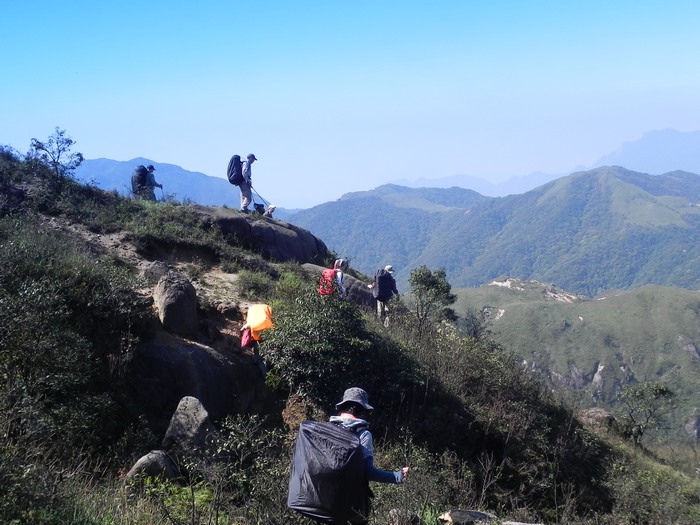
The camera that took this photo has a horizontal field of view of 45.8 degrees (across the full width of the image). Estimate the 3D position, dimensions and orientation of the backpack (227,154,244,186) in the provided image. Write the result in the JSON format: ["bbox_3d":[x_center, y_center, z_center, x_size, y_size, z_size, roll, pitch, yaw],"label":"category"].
[{"bbox_3d":[-3.276,-2.639,23.723,0.480,0.870,0.420,0,3,-2],"label":"backpack"}]

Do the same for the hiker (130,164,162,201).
[{"bbox_3d":[-6.269,-2.175,25.543,0.850,1.650,0.600,-1,3,-12],"label":"hiker"}]

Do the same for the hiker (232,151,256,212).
[{"bbox_3d":[-3.050,-2.291,23.744,0.750,1.680,0.580,0,3,-2],"label":"hiker"}]

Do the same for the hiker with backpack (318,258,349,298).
[{"bbox_3d":[-0.415,0.736,20.843,0.620,1.650,0.550,-2,4,-35],"label":"hiker with backpack"}]

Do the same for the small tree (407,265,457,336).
[{"bbox_3d":[2.119,1.050,21.552,1.300,2.000,1.250,0,3,0],"label":"small tree"}]

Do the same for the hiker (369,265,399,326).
[{"bbox_3d":[0.915,0.907,22.644,0.620,1.680,0.650,2,4,32],"label":"hiker"}]

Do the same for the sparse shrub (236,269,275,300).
[{"bbox_3d":[-2.168,0.527,19.020,0.880,0.780,0.800,0,3,0],"label":"sparse shrub"}]

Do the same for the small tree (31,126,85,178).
[{"bbox_3d":[-8.128,-3.024,23.039,1.450,1.500,1.400,0,3,0],"label":"small tree"}]

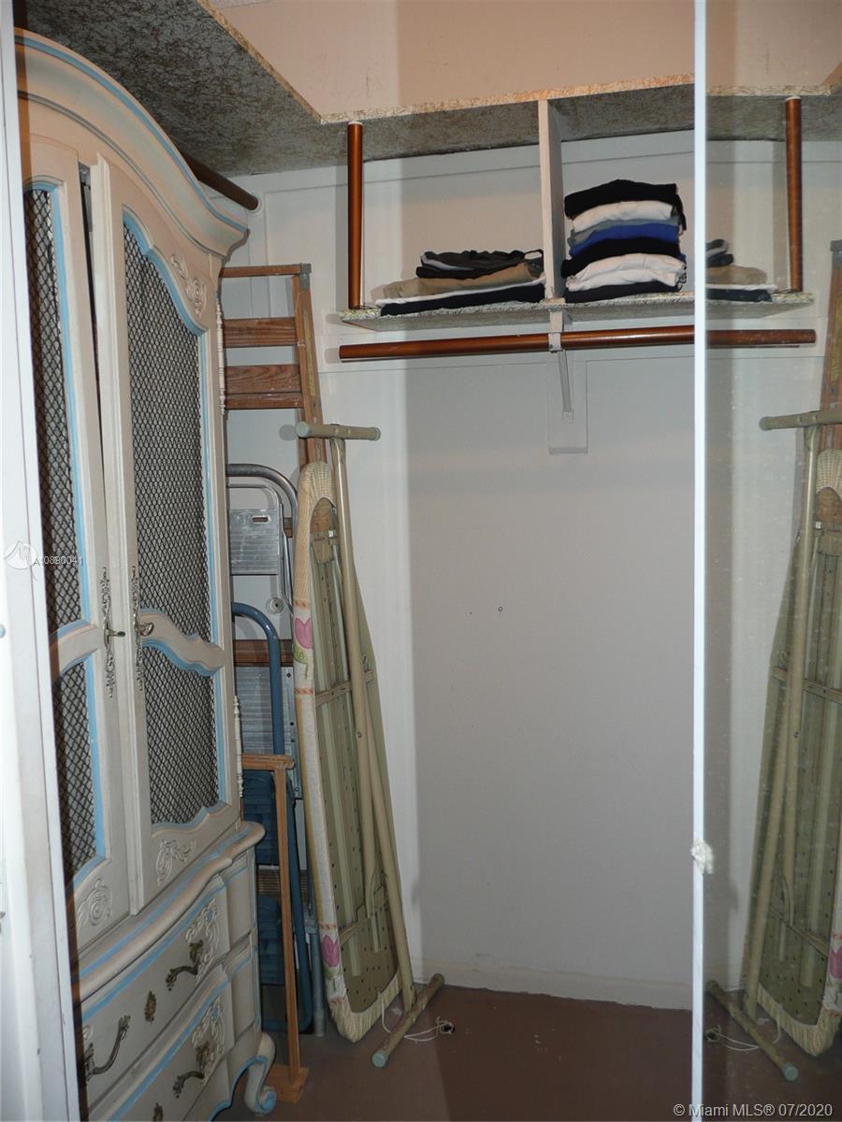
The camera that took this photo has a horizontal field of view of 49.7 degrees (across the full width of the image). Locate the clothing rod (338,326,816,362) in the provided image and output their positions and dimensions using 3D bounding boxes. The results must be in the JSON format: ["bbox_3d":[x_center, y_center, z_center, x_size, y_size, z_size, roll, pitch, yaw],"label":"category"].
[{"bbox_3d":[0.341,-0.489,2.058,1.064,0.034,0.034,-1,4,6],"label":"clothing rod"}]

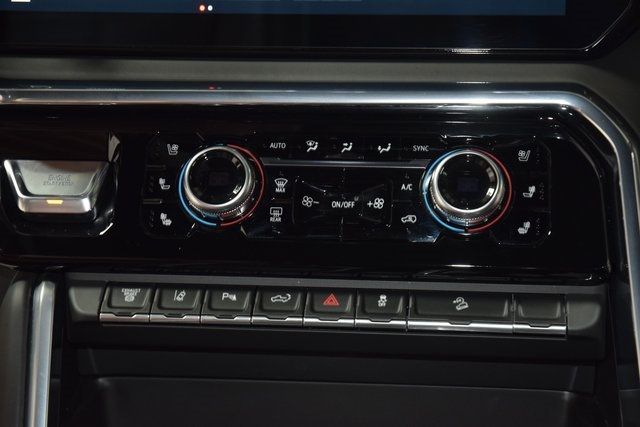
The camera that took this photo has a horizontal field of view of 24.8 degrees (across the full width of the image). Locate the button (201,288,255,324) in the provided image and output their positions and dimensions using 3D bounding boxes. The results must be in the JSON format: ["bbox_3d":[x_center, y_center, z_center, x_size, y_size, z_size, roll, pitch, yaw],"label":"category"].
[{"bbox_3d":[-0.041,0.042,0.661,0.022,0.015,0.008,1,-30,6],"label":"button"}]

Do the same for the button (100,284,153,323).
[{"bbox_3d":[-0.088,0.041,0.666,0.022,0.015,0.008,1,-30,6],"label":"button"}]

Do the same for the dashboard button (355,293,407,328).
[{"bbox_3d":[0.028,0.043,0.654,0.022,0.015,0.008,1,-30,6],"label":"dashboard button"}]

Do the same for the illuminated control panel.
[{"bbox_3d":[0.012,-0.011,0.664,0.184,0.045,0.018,1,-17,6],"label":"illuminated control panel"}]

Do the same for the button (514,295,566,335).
[{"bbox_3d":[0.098,0.045,0.647,0.022,0.015,0.008,1,-30,6],"label":"button"}]

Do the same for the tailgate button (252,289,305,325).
[{"bbox_3d":[-0.019,0.043,0.659,0.022,0.015,0.008,1,-30,6],"label":"tailgate button"}]

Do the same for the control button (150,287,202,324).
[{"bbox_3d":[-0.065,0.042,0.663,0.022,0.015,0.008,1,-30,6],"label":"control button"}]

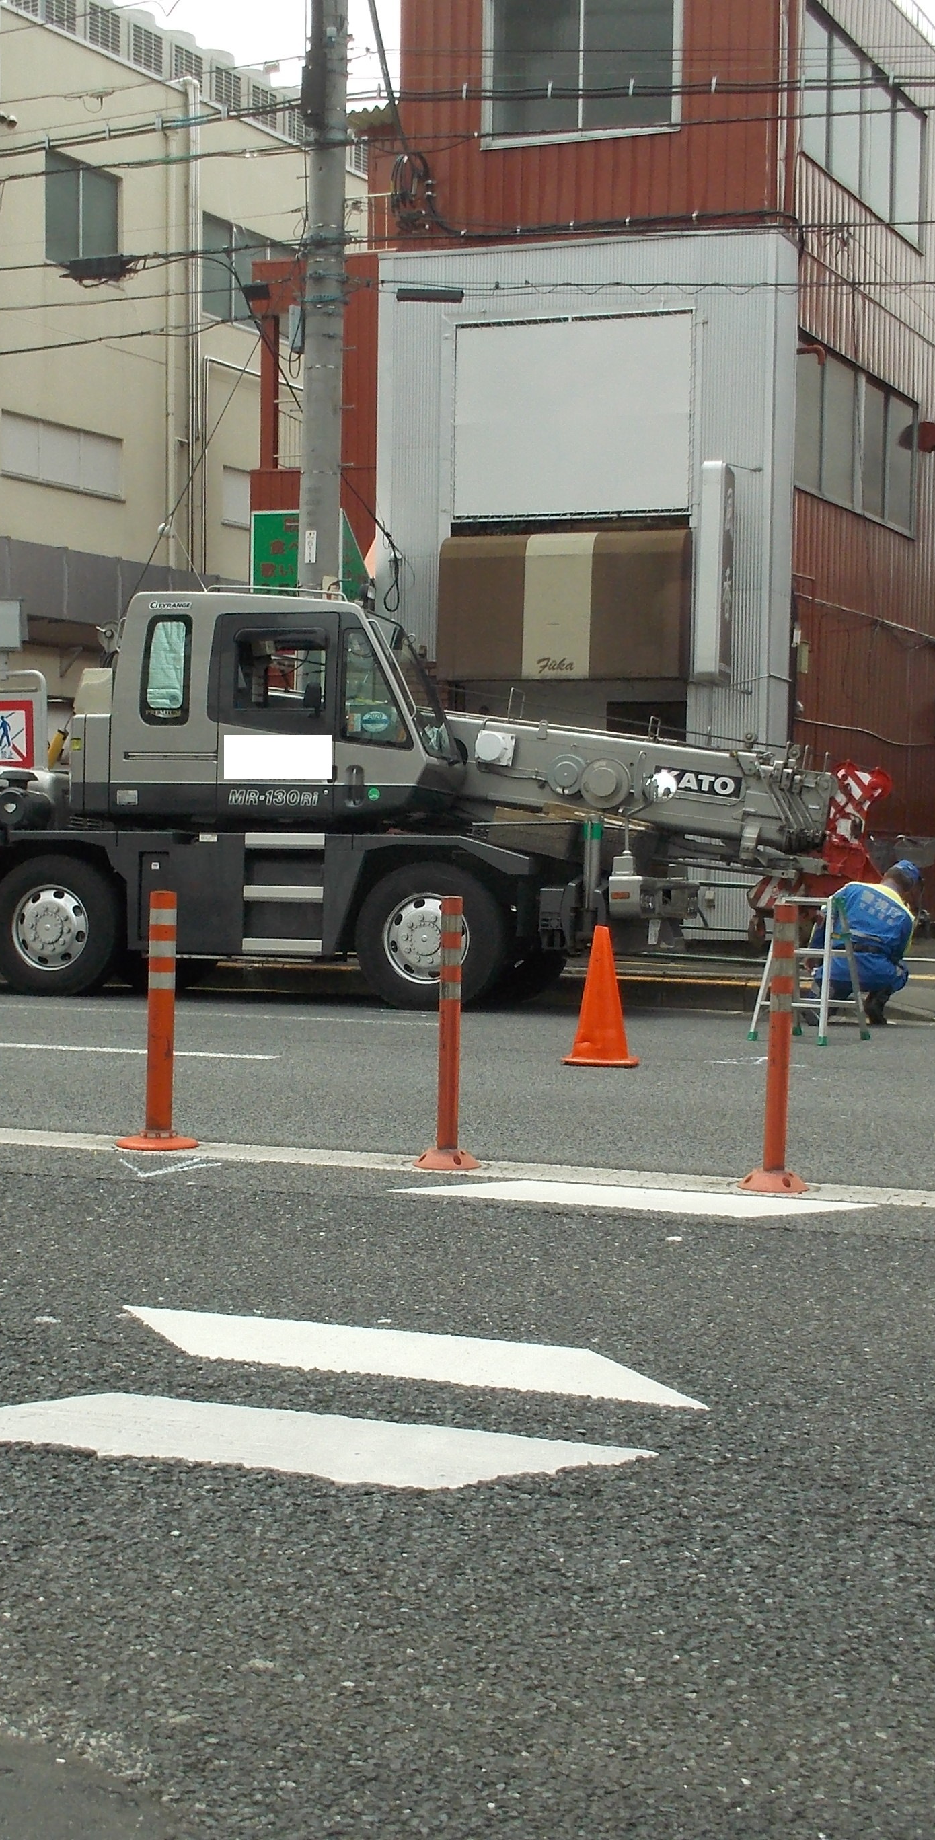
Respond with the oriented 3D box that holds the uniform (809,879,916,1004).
[{"bbox_3d":[2.549,0.143,13.300,0.660,0.800,0.620,1,3,9],"label":"uniform"}]

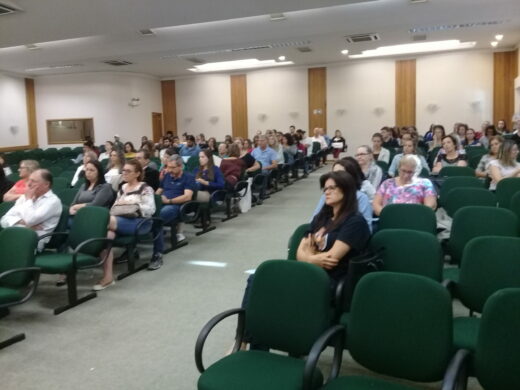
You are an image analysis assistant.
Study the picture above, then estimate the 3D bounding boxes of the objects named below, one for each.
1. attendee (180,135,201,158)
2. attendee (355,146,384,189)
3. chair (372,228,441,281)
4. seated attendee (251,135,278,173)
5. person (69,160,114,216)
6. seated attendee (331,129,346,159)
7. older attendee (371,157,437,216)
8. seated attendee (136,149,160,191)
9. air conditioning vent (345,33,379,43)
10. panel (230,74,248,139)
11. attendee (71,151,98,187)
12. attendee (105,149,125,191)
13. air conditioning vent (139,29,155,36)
[{"bbox_3d":[-1.597,-0.687,10.428,0.520,1.289,0.800,0,6,20],"label":"attendee"},{"bbox_3d":[1.373,0.025,5.765,0.500,1.290,0.800,2,6,31],"label":"attendee"},{"bbox_3d":[0.902,0.663,3.120,0.580,0.850,0.620,2,6,29],"label":"chair"},{"bbox_3d":[0.080,-0.551,9.550,0.540,1.352,0.780,1,5,26],"label":"seated attendee"},{"bbox_3d":[-1.981,0.271,5.324,0.520,1.270,0.800,1,5,22],"label":"person"},{"bbox_3d":[2.873,-1.798,17.115,0.550,1.180,0.750,0,5,18],"label":"seated attendee"},{"bbox_3d":[1.297,0.265,4.231,0.580,1.220,0.800,1,6,27],"label":"older attendee"},{"bbox_3d":[-1.920,-0.081,7.500,0.500,1.272,0.780,2,6,36],"label":"seated attendee"},{"bbox_3d":[2.920,-4.458,13.139,0.920,0.100,0.920,0,5,21],"label":"air conditioning vent"},{"bbox_3d":[-0.790,-2.935,18.274,0.675,3.471,0.060,0,5,19],"label":"panel"},{"bbox_3d":[-2.865,-0.055,7.687,0.500,1.270,0.800,1,5,25],"label":"attendee"},{"bbox_3d":[-2.502,-0.135,7.734,0.500,1.250,0.800,1,6,28],"label":"attendee"},{"bbox_3d":[-2.711,-3.898,11.171,0.330,0.060,0.400,0,6,19],"label":"air conditioning vent"}]

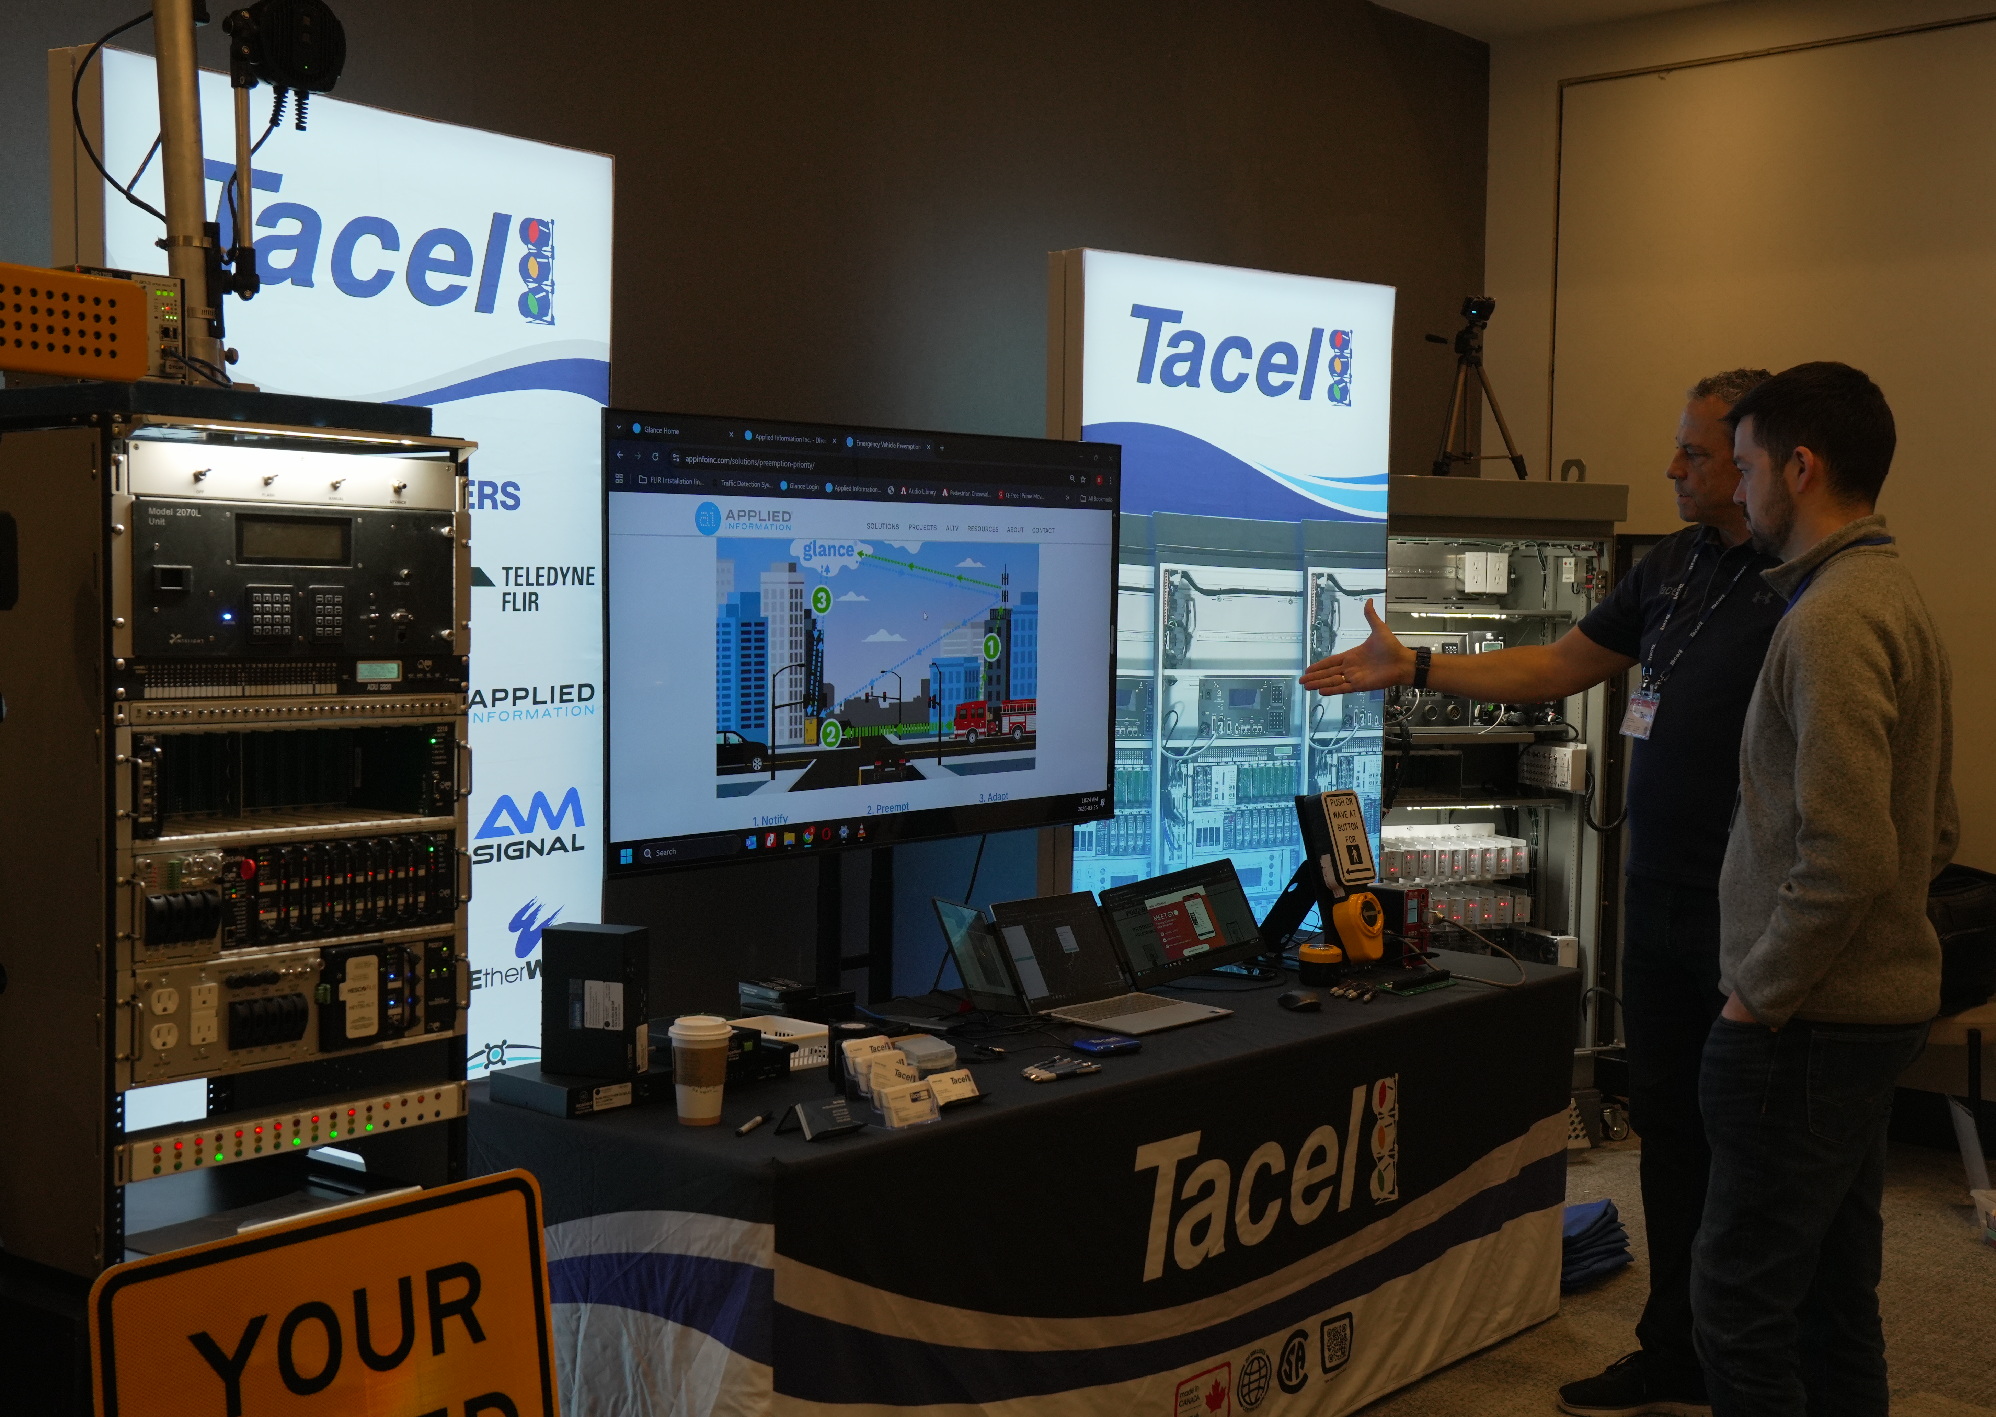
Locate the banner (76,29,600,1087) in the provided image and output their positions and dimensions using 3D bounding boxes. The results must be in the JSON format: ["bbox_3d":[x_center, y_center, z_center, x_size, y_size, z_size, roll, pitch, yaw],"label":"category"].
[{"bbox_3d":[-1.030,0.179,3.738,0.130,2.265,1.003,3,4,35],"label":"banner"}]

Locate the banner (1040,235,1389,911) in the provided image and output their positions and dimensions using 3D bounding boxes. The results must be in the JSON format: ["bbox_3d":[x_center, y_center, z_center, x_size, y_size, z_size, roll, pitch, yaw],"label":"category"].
[{"bbox_3d":[0.538,0.091,5.549,1.009,2.265,0.130,-2,4,-37],"label":"banner"}]

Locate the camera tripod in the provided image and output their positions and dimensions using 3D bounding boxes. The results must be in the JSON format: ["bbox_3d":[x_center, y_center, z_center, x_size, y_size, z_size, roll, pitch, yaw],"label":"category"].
[{"bbox_3d":[1.225,-0.840,6.010,0.250,0.475,0.255,-3,5,-45],"label":"camera tripod"}]

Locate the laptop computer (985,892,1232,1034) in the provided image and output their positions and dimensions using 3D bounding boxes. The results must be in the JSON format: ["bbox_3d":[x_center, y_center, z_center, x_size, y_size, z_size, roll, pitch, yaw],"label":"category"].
[{"bbox_3d":[0.211,0.468,4.244,0.338,0.201,0.304,4,4,40],"label":"laptop computer"}]

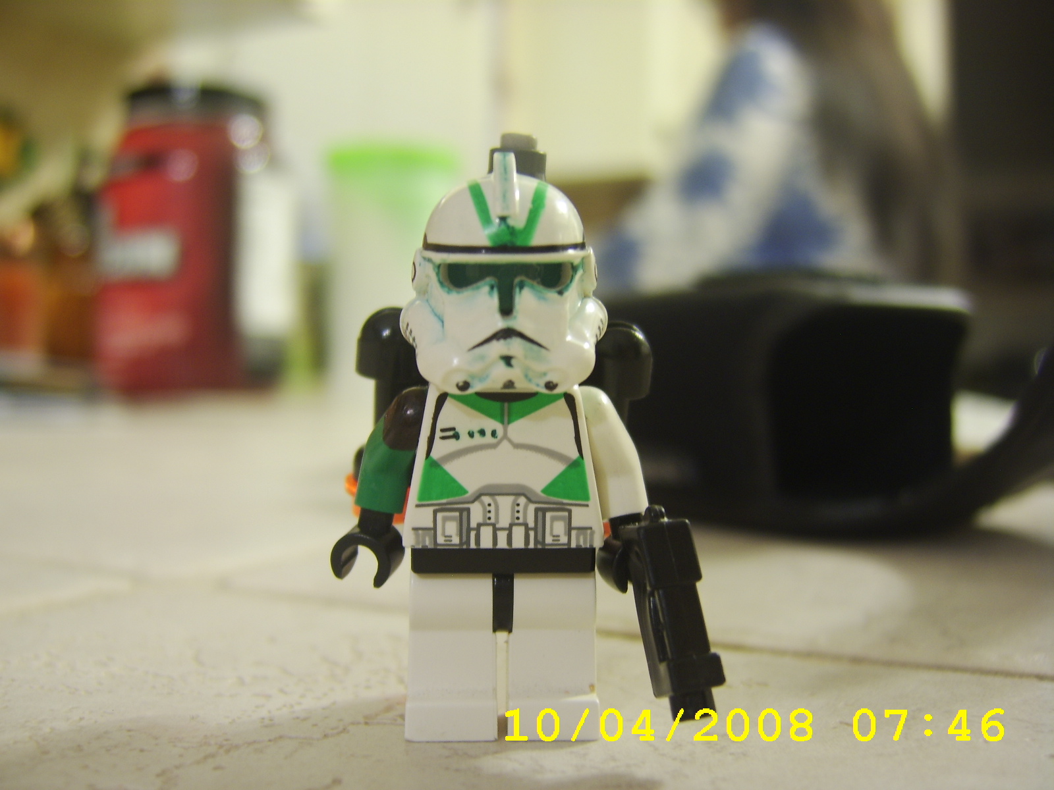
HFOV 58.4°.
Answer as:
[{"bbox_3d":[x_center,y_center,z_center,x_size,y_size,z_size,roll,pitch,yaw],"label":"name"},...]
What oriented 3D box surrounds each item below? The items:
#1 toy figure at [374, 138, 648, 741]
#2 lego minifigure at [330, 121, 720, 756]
[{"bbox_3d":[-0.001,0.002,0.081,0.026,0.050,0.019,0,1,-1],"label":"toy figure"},{"bbox_3d":[0.000,0.002,0.081,0.032,0.051,0.020,0,1,-1],"label":"lego minifigure"}]

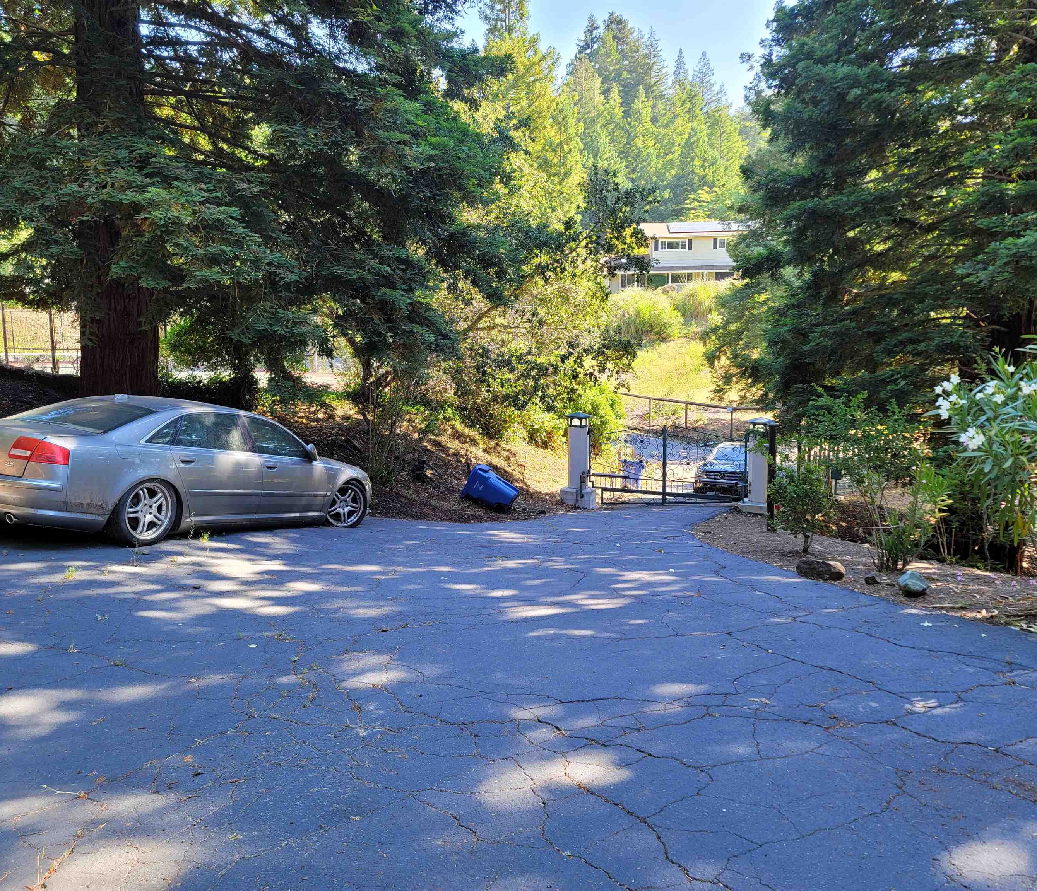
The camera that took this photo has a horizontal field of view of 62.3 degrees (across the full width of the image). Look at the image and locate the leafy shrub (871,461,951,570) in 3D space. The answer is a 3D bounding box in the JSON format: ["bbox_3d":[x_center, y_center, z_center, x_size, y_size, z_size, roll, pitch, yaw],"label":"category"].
[{"bbox_3d":[4.708,0.852,10.300,0.960,1.310,0.900,1,3,24],"label":"leafy shrub"}]

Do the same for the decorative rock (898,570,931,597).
[{"bbox_3d":[4.032,1.410,8.750,0.340,0.250,0.320,1,3,24],"label":"decorative rock"}]

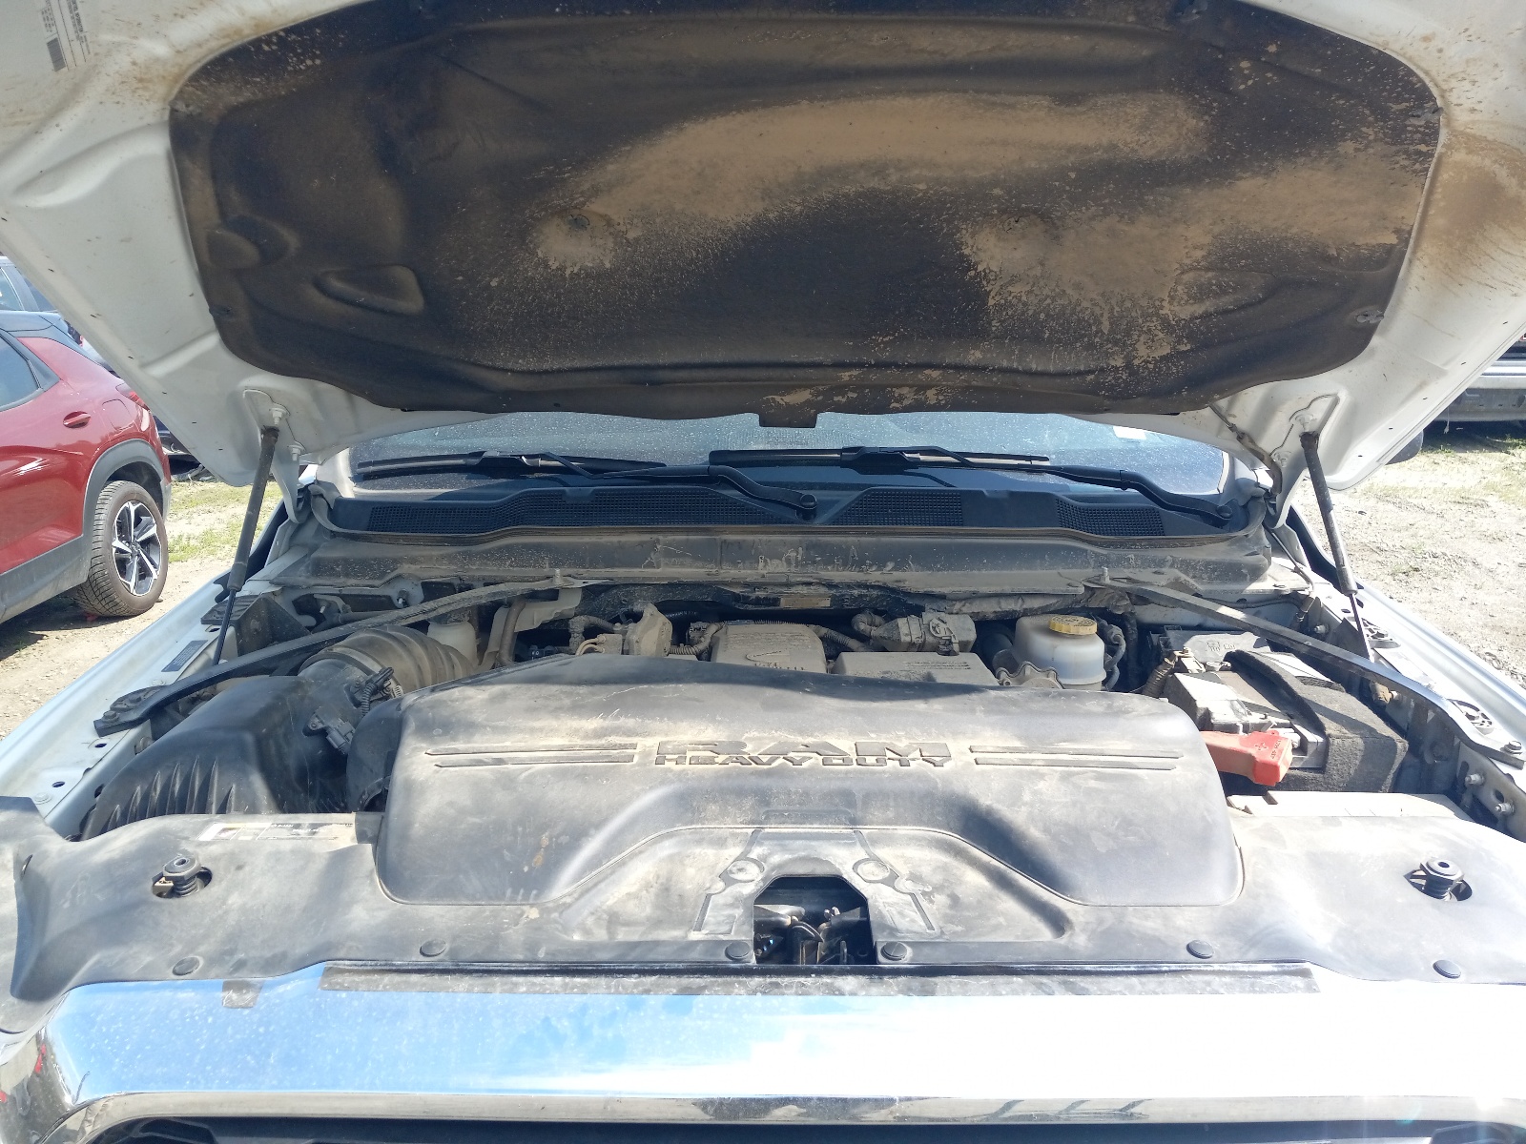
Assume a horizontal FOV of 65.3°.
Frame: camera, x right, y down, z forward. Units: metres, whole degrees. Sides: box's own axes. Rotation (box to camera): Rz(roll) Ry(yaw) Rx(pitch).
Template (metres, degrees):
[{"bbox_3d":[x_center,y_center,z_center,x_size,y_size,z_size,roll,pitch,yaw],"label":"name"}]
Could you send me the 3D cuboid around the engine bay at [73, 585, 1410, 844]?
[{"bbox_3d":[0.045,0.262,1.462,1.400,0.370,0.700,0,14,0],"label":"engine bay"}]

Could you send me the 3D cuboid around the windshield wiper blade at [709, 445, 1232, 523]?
[{"bbox_3d":[0.325,-0.146,1.914,0.810,0.100,0.130,1,15,5],"label":"windshield wiper blade"}]

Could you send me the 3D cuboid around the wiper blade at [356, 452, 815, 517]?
[{"bbox_3d":[-0.304,-0.148,1.940,0.790,0.085,0.110,4,15,15],"label":"wiper blade"}]

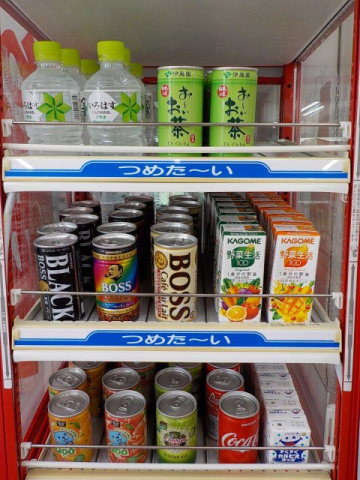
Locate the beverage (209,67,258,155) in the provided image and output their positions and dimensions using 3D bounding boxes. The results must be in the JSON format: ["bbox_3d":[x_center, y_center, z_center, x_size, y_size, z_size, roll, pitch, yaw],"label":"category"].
[{"bbox_3d":[0.061,-0.143,0.483,0.053,0.104,0.053,0,18,0],"label":"beverage"}]

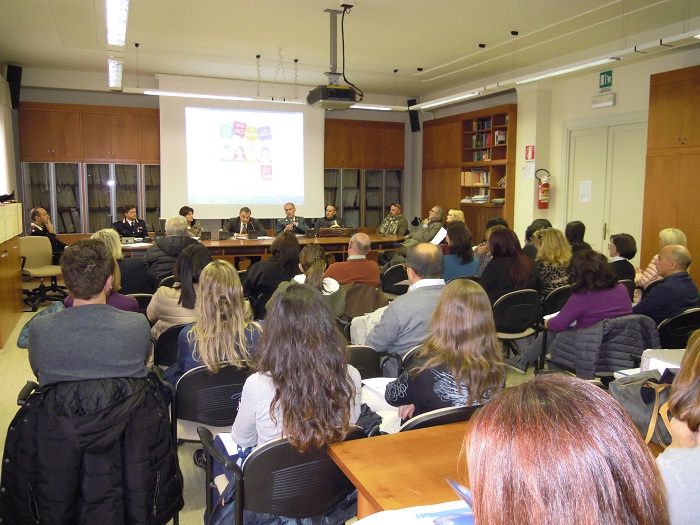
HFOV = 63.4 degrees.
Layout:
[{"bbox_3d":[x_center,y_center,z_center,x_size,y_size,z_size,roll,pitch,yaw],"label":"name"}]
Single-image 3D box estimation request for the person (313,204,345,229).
[{"bbox_3d":[-0.359,-0.303,9.346,0.500,1.270,0.800,-1,8,-10],"label":"person"}]

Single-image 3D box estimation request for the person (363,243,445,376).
[{"bbox_3d":[0.202,0.507,3.127,0.550,1.280,0.820,-4,8,-26],"label":"person"}]

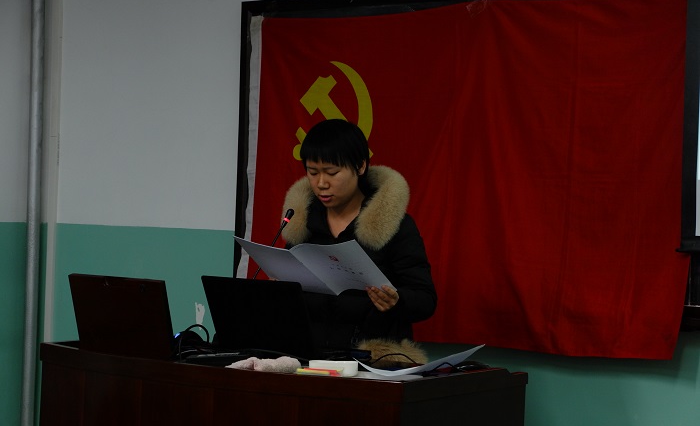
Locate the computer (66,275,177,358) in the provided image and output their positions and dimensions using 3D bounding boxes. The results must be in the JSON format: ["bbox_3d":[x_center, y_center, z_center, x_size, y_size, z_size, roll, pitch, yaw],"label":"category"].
[{"bbox_3d":[-0.563,0.291,4.031,0.373,0.222,0.235,2,0,37],"label":"computer"}]

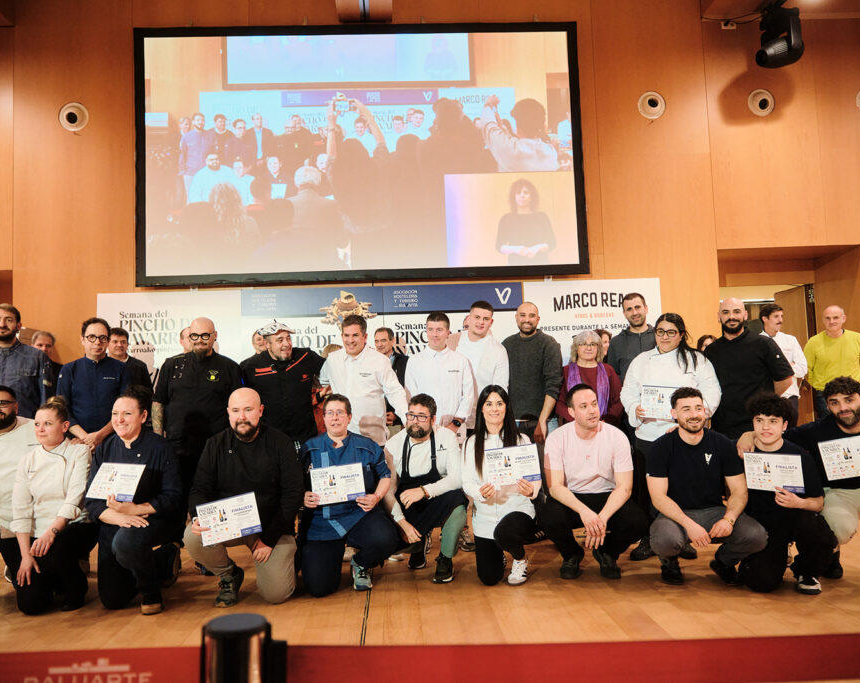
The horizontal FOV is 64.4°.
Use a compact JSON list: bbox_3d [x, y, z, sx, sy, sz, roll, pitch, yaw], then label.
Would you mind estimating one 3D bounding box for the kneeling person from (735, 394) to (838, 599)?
[{"bbox_3d":[2.061,0.844,3.971,0.560,1.069,0.660,-3,-4,17],"label":"kneeling person"}]

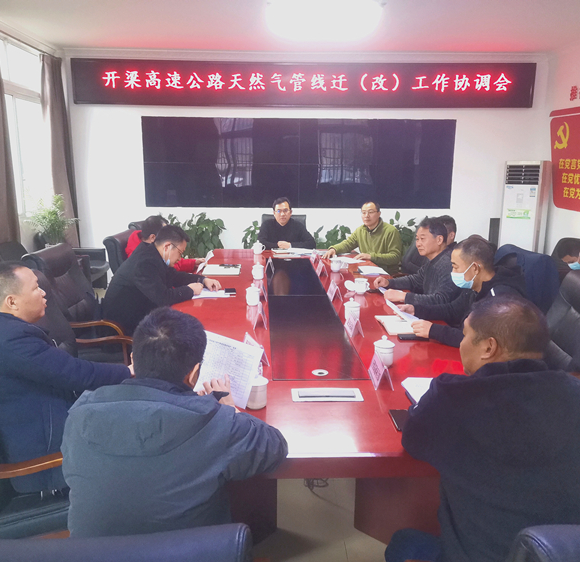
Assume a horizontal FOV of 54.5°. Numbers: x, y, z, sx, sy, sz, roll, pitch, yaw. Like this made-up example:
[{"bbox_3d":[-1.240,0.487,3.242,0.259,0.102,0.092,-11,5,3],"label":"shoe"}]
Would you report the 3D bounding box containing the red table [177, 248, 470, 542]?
[{"bbox_3d":[0.057,0.486,3.567,1.600,0.760,3.730,0,12,-3],"label":"red table"}]

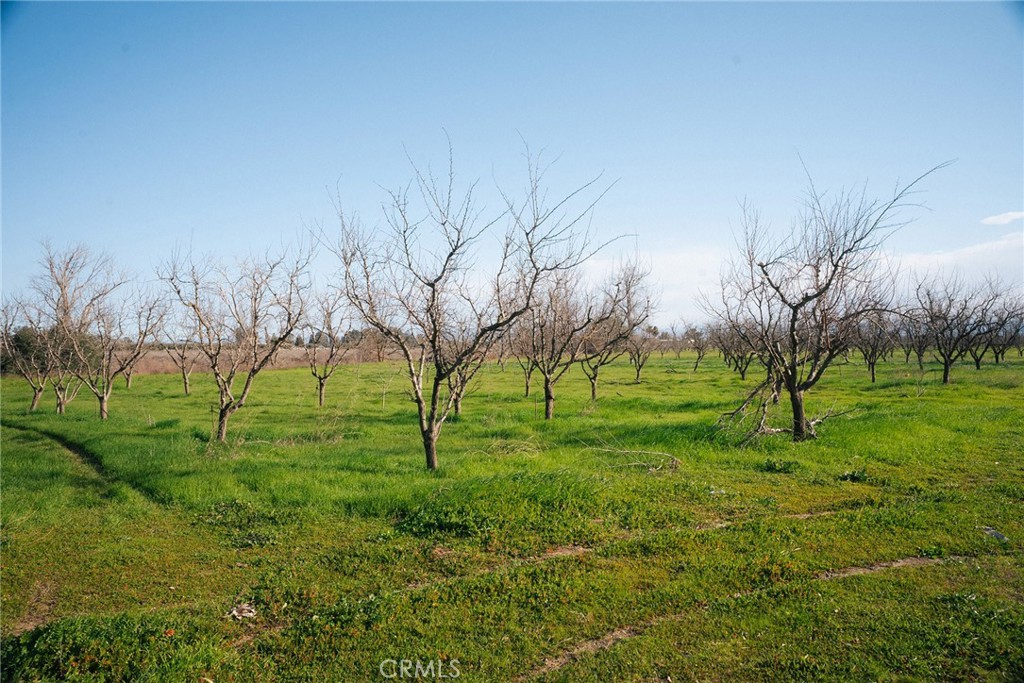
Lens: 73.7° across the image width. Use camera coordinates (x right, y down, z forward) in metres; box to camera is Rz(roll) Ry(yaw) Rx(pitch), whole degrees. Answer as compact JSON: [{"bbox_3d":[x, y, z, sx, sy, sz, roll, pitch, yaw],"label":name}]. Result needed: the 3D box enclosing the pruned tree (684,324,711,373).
[{"bbox_3d":[11.680,0.360,43.000,1.750,3.150,1.750,0,0,0],"label":"pruned tree"}]

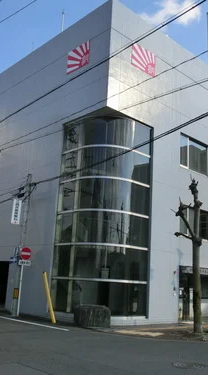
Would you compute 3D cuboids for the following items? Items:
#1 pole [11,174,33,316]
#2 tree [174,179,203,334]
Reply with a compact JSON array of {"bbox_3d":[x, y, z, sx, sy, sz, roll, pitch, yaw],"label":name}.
[{"bbox_3d":[-3.889,2.613,19.183,0.380,6.650,0.380,6,-14,-11],"label":"pole"},{"bbox_3d":[3.272,2.440,15.314,0.980,5.900,0.750,0,-14,12],"label":"tree"}]

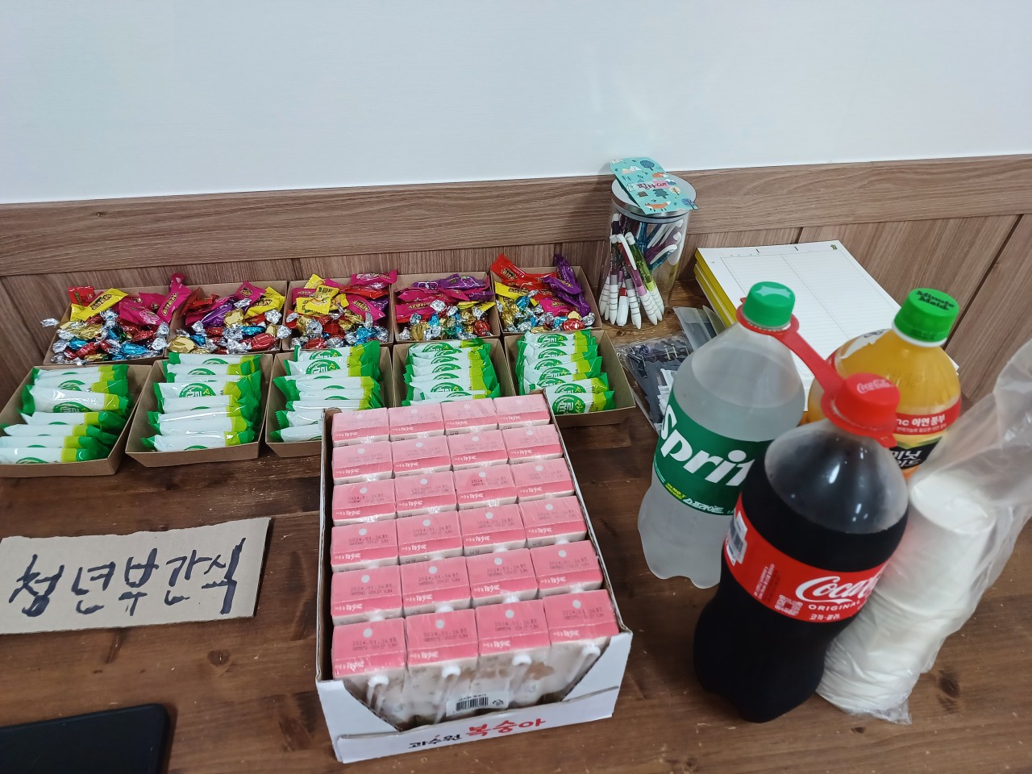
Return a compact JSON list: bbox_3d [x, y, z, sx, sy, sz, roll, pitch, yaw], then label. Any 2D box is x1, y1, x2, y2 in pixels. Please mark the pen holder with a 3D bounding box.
[{"bbox_3d":[0.166,-0.176,0.897,0.101,0.174,0.101,2,42,-2],"label":"pen holder"}]

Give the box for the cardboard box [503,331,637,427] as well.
[{"bbox_3d":[0.061,-0.008,0.811,0.128,0.032,0.141,-4,43,-8],"label":"cardboard box"}]

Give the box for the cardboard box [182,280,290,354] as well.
[{"bbox_3d":[-0.353,-0.074,0.856,0.128,0.032,0.141,-5,43,-9],"label":"cardboard box"}]

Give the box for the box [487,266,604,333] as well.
[{"bbox_3d":[0.036,-0.106,0.917,0.128,0.032,0.141,-3,43,-7],"label":"box"}]

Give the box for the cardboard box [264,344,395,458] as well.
[{"bbox_3d":[-0.203,0.016,0.767,0.128,0.032,0.141,-5,43,-9],"label":"cardboard box"}]

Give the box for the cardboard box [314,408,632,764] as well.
[{"bbox_3d":[-0.048,0.140,0.572,0.205,0.127,0.244,-5,43,-9],"label":"cardboard box"}]

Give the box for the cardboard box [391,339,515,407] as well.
[{"bbox_3d":[-0.072,0.005,0.788,0.128,0.032,0.141,-4,43,-9],"label":"cardboard box"}]

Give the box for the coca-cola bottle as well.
[{"bbox_3d":[0.190,0.122,0.466,0.094,0.318,0.094,-13,42,-14],"label":"coca-cola bottle"}]

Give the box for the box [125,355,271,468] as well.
[{"bbox_3d":[-0.335,0.025,0.748,0.128,0.032,0.141,-4,43,-9],"label":"box"}]

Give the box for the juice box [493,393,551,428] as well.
[{"bbox_3d":[0.003,0.065,0.656,0.048,0.118,0.038,-5,43,-9],"label":"juice box"}]

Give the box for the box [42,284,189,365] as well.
[{"bbox_3d":[-0.489,-0.063,0.835,0.128,0.032,0.141,-7,43,-11],"label":"box"}]

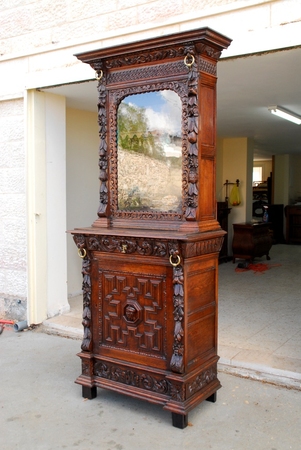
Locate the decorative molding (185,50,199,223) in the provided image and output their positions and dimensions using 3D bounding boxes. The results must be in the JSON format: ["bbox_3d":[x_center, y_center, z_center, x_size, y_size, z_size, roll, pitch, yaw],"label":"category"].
[{"bbox_3d":[0.256,-0.561,2.920,0.071,1.069,0.071,2,4,33],"label":"decorative molding"}]

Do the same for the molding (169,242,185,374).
[{"bbox_3d":[0.154,0.498,2.805,0.082,0.795,0.081,2,4,33],"label":"molding"}]

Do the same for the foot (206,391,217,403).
[{"bbox_3d":[0.404,1.145,3.116,0.063,0.087,0.051,2,4,34],"label":"foot"}]

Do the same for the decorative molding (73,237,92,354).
[{"bbox_3d":[-0.451,0.462,3.131,0.104,0.776,0.082,2,4,34],"label":"decorative molding"}]

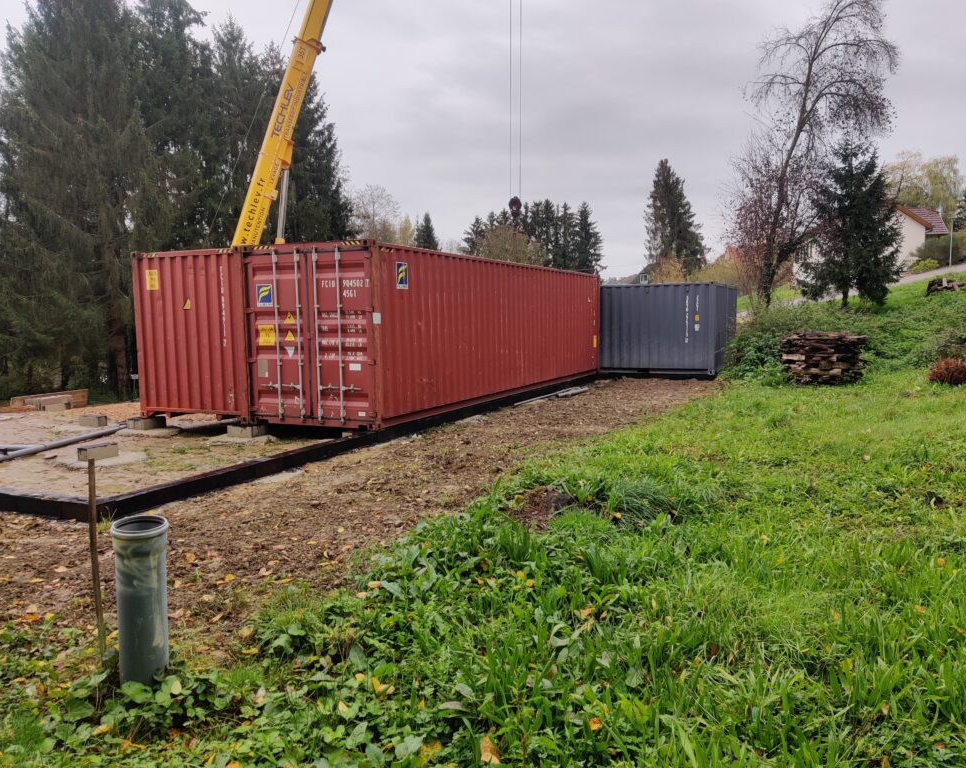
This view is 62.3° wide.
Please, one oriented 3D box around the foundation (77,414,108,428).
[{"bbox_3d":[-7.061,0.678,14.497,0.470,0.175,0.190,2,5,24],"label":"foundation"}]

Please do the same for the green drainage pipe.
[{"bbox_3d":[-1.735,1.111,4.085,0.292,0.799,0.292,-1,5,0],"label":"green drainage pipe"}]

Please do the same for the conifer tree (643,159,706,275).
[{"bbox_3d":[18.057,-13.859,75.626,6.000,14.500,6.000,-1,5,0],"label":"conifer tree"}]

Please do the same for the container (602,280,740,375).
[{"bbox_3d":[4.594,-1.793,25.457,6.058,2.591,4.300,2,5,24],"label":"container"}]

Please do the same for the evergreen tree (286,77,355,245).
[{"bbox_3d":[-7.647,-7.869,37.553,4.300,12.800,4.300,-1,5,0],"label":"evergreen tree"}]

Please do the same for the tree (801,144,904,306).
[{"bbox_3d":[14.336,-6.224,31.276,3.800,6.400,3.600,-1,5,0],"label":"tree"}]

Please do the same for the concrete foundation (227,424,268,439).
[{"bbox_3d":[-3.866,0.768,13.143,0.510,0.180,0.390,2,5,24],"label":"concrete foundation"}]

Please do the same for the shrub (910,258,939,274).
[{"bbox_3d":[31.508,-8.386,57.000,2.100,1.120,1.700,-1,5,0],"label":"shrub"}]

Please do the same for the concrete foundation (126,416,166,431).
[{"bbox_3d":[-5.952,0.696,14.155,0.440,0.175,0.460,2,5,24],"label":"concrete foundation"}]

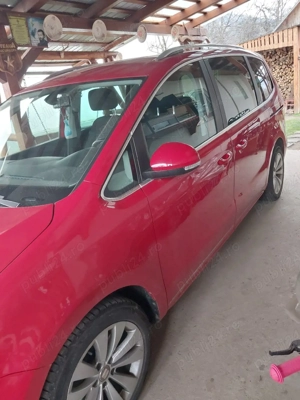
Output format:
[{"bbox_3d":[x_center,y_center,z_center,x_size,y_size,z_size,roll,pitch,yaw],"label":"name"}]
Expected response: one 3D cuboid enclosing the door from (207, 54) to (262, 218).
[{"bbox_3d":[0.743,-0.542,2.809,0.260,1.190,0.930,6,24,32],"label":"door"}]

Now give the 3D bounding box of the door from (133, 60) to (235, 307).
[{"bbox_3d":[0.216,-0.179,2.034,0.260,1.200,1.120,6,24,32],"label":"door"}]

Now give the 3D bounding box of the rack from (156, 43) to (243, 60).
[{"bbox_3d":[0.466,-1.165,2.687,0.090,0.100,1.680,6,24,32],"label":"rack"}]

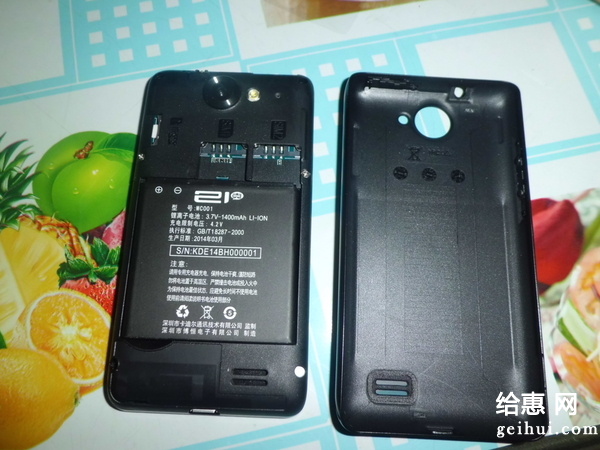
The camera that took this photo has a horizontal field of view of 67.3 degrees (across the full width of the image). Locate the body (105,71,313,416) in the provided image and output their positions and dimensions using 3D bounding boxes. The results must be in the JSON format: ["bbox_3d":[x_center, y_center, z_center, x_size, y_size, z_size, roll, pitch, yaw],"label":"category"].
[{"bbox_3d":[-0.027,0.001,0.148,0.060,0.009,0.115,2,75,0],"label":"body"}]

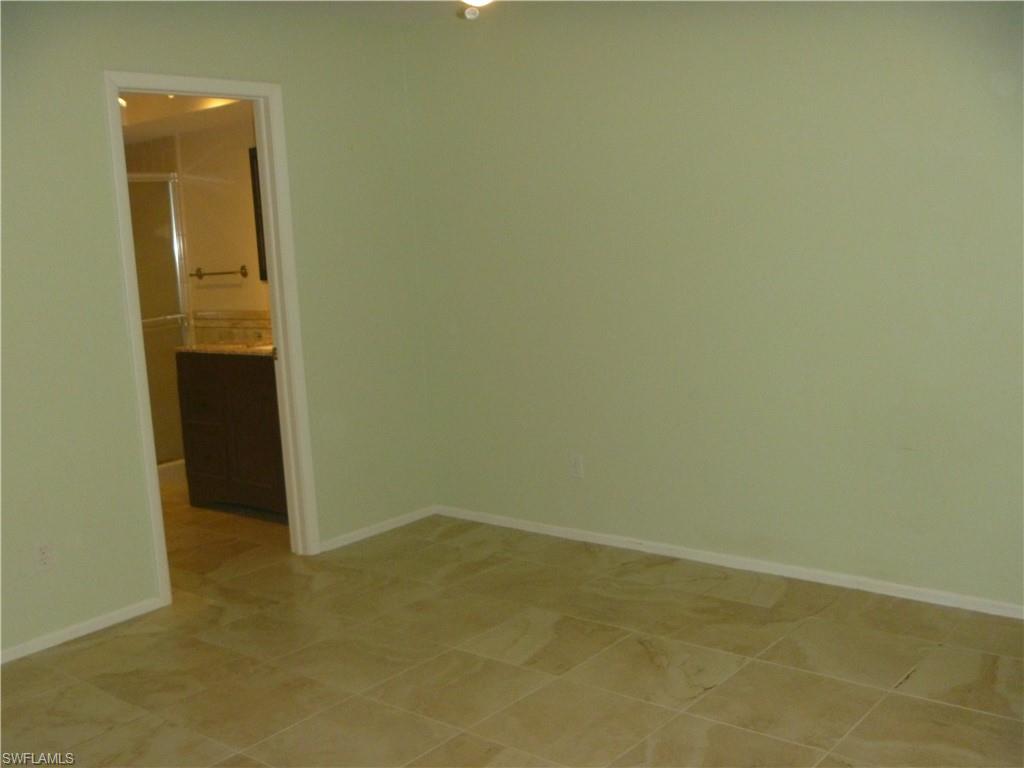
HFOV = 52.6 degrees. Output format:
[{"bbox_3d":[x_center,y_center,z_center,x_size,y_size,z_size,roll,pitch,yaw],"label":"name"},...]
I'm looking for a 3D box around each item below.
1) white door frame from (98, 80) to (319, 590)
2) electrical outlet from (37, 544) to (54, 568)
[{"bbox_3d":[-1.269,-0.200,4.417,0.135,2.125,0.828,4,10,40],"label":"white door frame"},{"bbox_3d":[-1.727,0.640,3.838,0.008,0.114,0.072,4,10,40],"label":"electrical outlet"}]

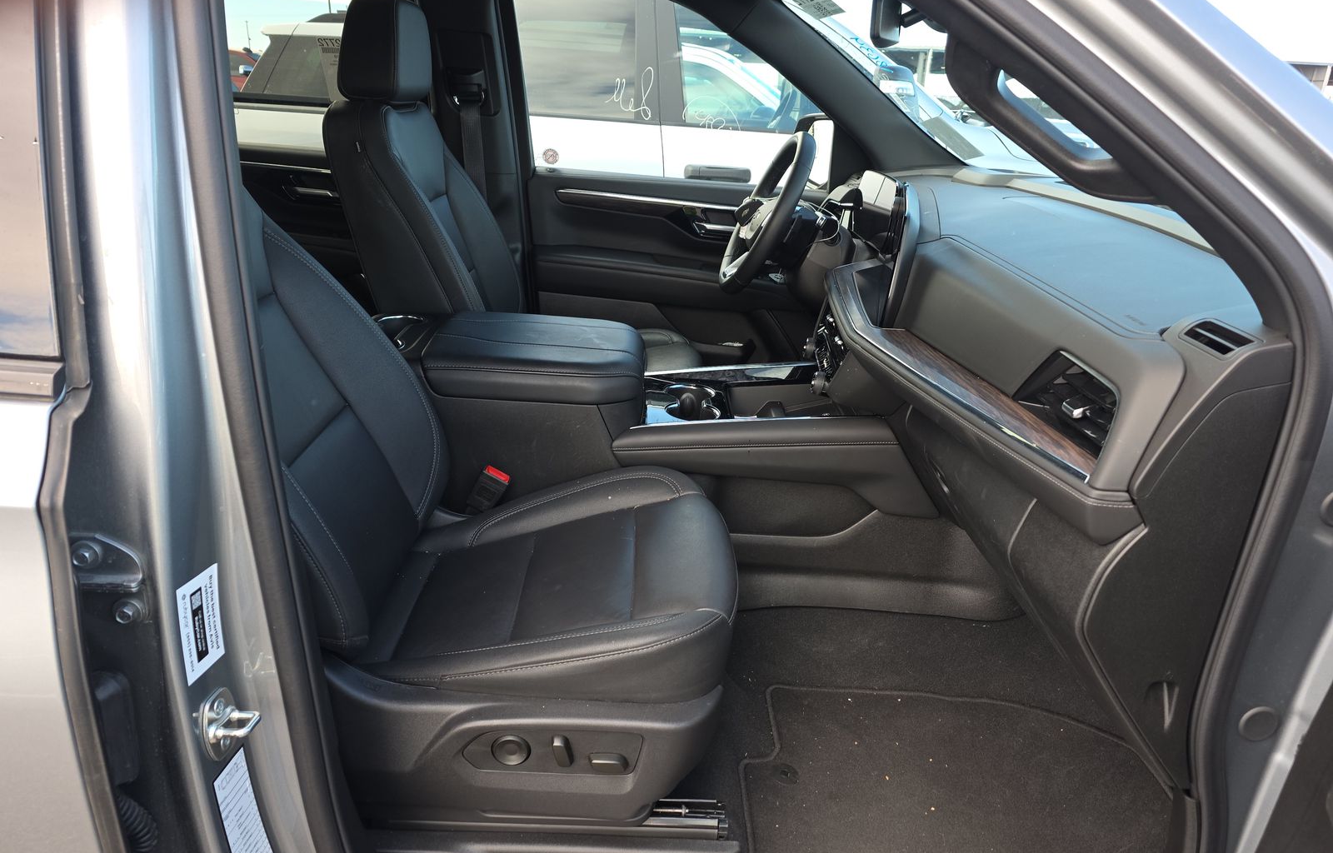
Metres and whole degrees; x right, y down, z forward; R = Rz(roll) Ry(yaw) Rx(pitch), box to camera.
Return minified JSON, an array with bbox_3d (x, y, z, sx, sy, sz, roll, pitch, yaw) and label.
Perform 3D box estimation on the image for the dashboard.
[{"bbox_3d":[0.515,-0.147,1.597,0.515,0.597,1.504,0,20,-2],"label":"dashboard"}]

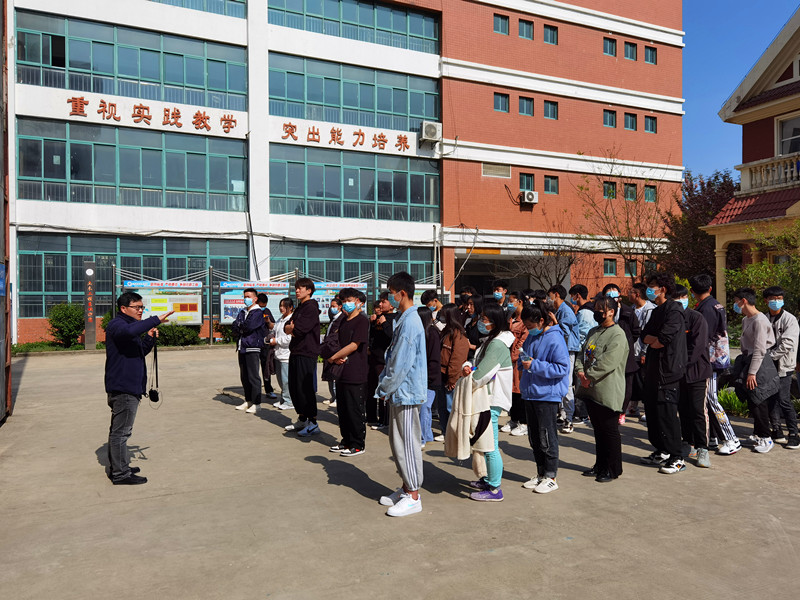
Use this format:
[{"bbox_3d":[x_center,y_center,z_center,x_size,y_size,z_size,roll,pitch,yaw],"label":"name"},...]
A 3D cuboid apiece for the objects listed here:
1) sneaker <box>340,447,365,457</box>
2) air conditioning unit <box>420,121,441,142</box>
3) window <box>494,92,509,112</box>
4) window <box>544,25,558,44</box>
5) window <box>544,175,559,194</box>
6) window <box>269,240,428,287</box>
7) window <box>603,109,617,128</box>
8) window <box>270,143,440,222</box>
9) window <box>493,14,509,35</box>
[{"bbox_3d":[-0.479,1.524,6.405,0.290,0.115,0.108,-1,1,-29],"label":"sneaker"},{"bbox_3d":[1.430,-7.690,28.540,0.960,0.760,0.370,0,0,-24],"label":"air conditioning unit"},{"bbox_3d":[4.626,-8.935,28.328,0.825,0.822,0.120,0,1,-24],"label":"window"},{"bbox_3d":[7.230,-12.720,30.030,0.820,0.880,0.150,0,0,-24],"label":"window"},{"bbox_3d":[7.590,-5.745,31.270,0.880,0.920,0.140,0,0,-24],"label":"window"},{"bbox_3d":[-1.746,-0.928,26.436,7.645,2.845,0.200,0,0,-24],"label":"window"},{"bbox_3d":[10.751,-9.263,31.998,0.839,0.852,0.150,0,0,-24],"label":"window"},{"bbox_3d":[-1.644,-4.750,25.722,7.456,2.775,0.150,0,1,-24],"label":"window"},{"bbox_3d":[4.760,-12.912,29.319,0.843,0.900,0.150,0,0,-24],"label":"window"}]

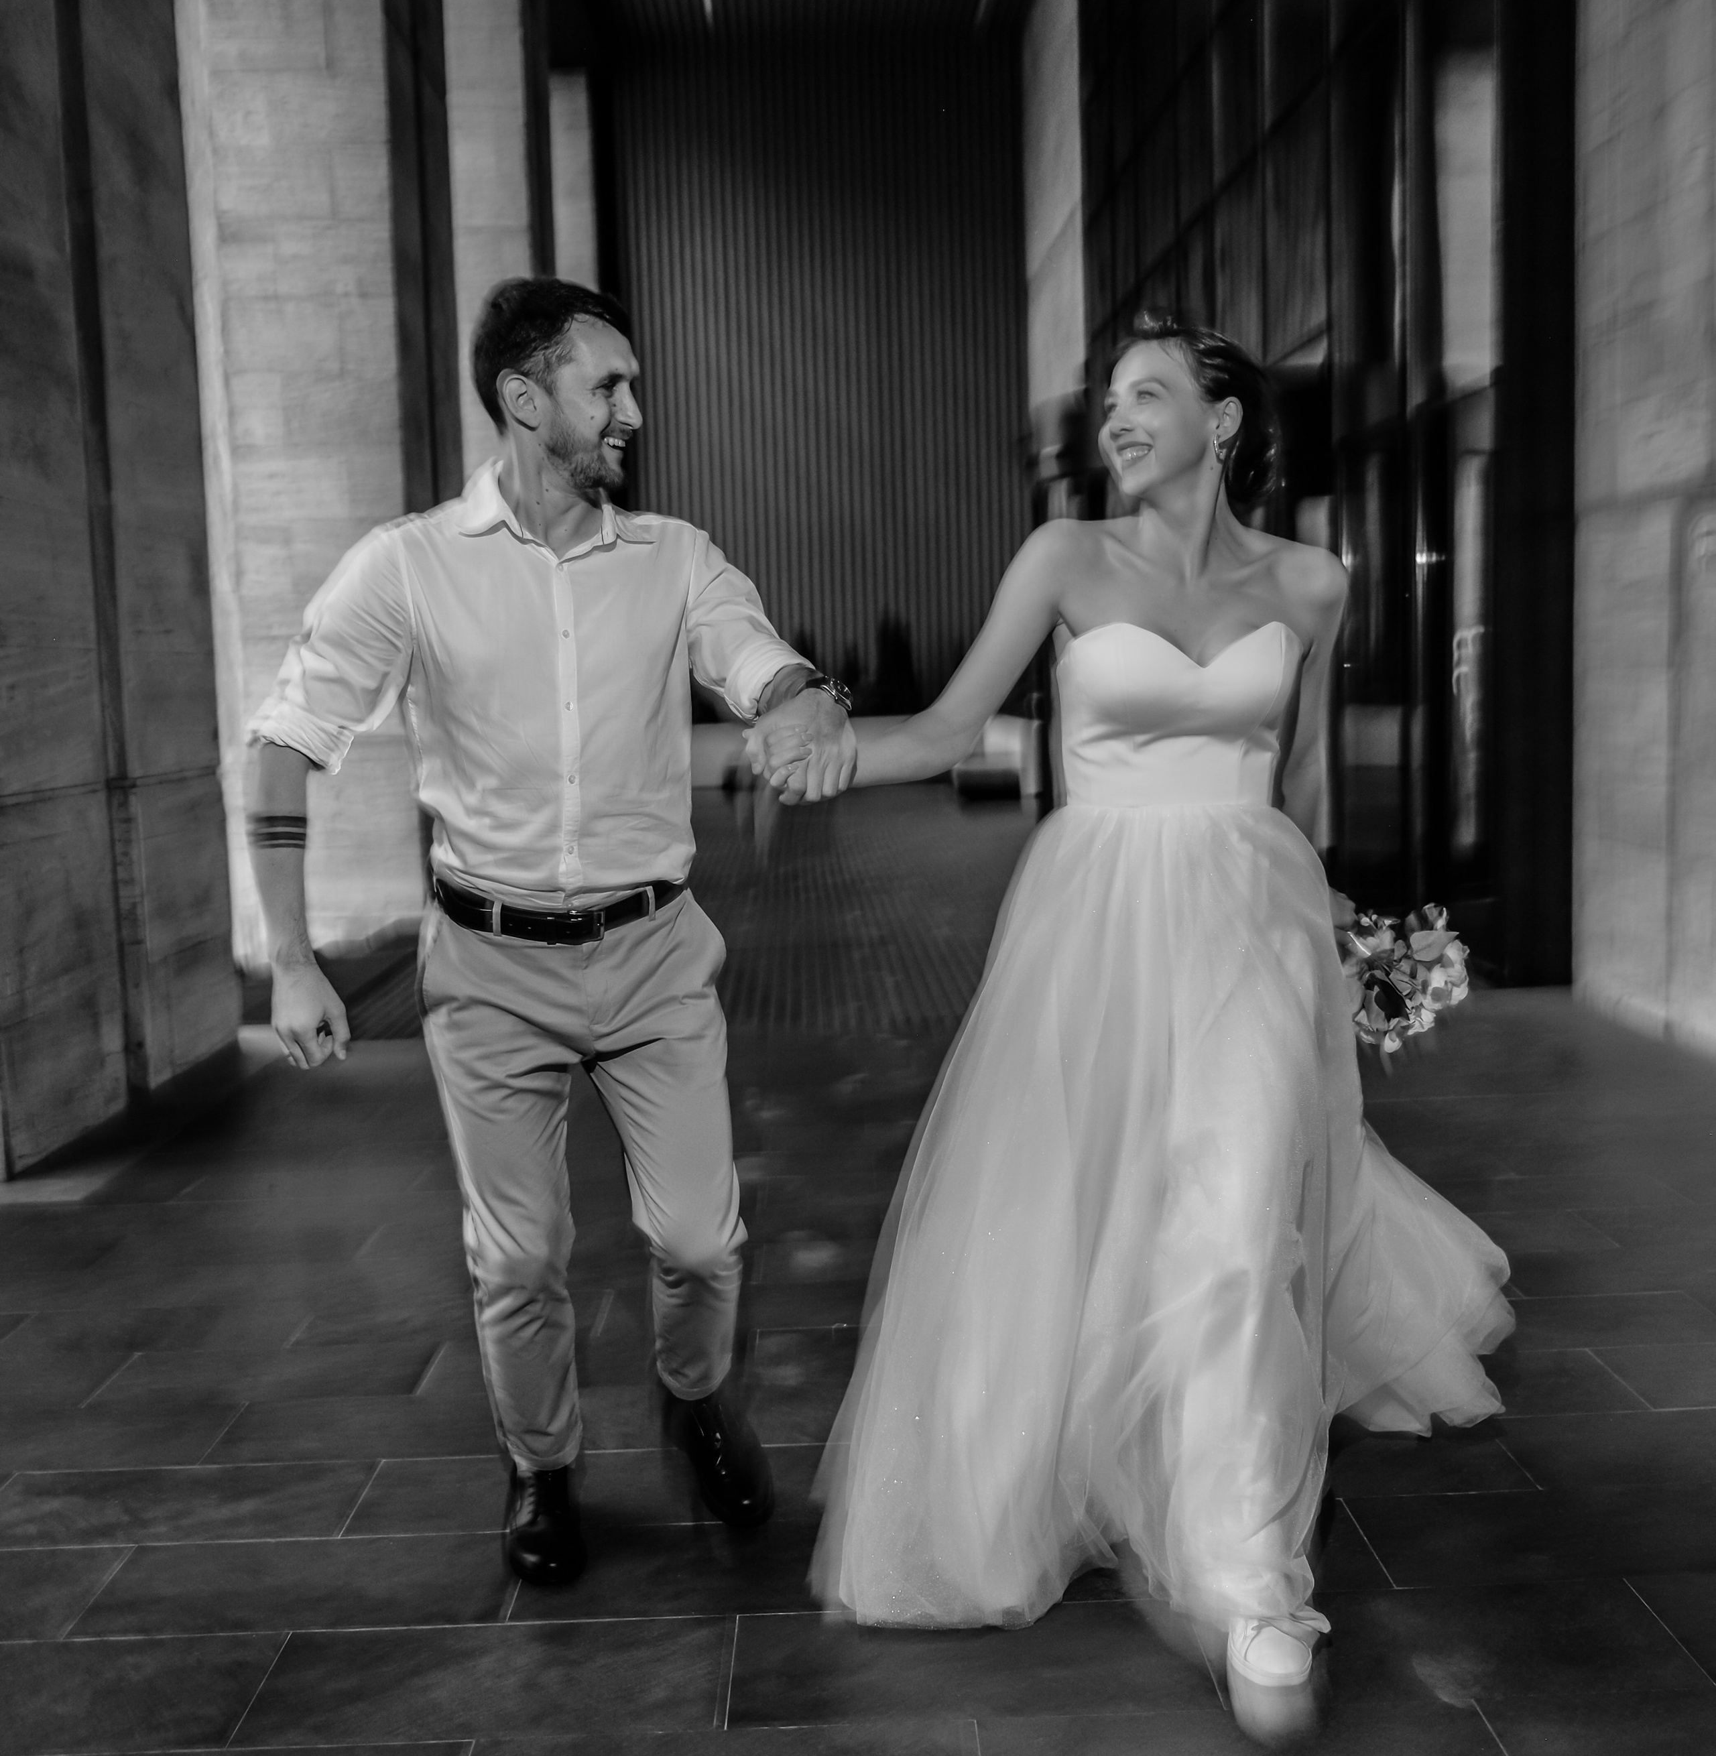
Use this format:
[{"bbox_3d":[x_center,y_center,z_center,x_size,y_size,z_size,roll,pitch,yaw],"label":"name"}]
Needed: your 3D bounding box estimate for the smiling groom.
[{"bbox_3d":[-0.422,0.085,2.743,0.860,1.810,0.520,-3,6,-10],"label":"smiling groom"}]

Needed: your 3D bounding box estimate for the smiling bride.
[{"bbox_3d":[0.392,0.123,2.602,1.050,1.710,0.840,-2,6,-3],"label":"smiling bride"}]

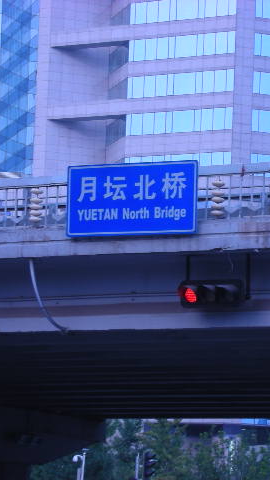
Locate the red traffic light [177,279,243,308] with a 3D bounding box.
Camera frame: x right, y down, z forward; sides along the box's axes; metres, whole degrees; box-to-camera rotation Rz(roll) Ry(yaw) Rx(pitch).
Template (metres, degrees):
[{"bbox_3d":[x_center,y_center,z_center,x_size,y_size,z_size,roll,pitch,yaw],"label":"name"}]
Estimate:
[{"bbox_3d":[1.065,0.762,27.500,0.920,0.380,0.340,-2,-9,29],"label":"red traffic light"}]

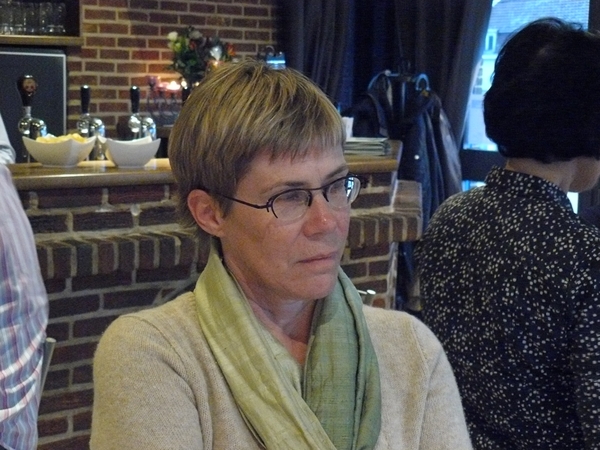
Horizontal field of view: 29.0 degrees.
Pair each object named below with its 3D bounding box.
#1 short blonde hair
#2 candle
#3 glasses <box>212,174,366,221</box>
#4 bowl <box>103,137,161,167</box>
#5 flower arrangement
[{"bbox_3d":[-0.045,-0.084,1.287,0.176,0.188,0.205,-15,20,-35],"label":"short blonde hair"},{"bbox_3d":[-0.675,-0.739,6.200,0.070,0.066,0.070,1,7,0],"label":"candle"},{"bbox_3d":[-0.023,-0.036,1.271,0.135,0.044,0.145,-15,20,-35],"label":"glasses"},{"bbox_3d":[-0.518,-0.222,3.550,0.162,0.088,0.162,-1,7,-18],"label":"bowl"},{"bbox_3d":[-0.527,-0.871,6.150,0.350,0.360,0.320,-4,9,-37],"label":"flower arrangement"}]

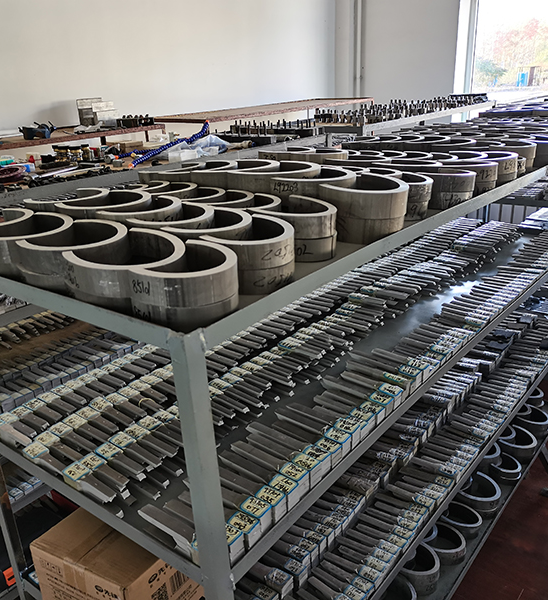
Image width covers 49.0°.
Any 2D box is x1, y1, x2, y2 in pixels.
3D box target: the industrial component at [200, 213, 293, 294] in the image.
[{"bbox_3d":[-0.020,-0.075,0.966,0.131,0.079,0.188,8,23,28],"label":"industrial component"}]

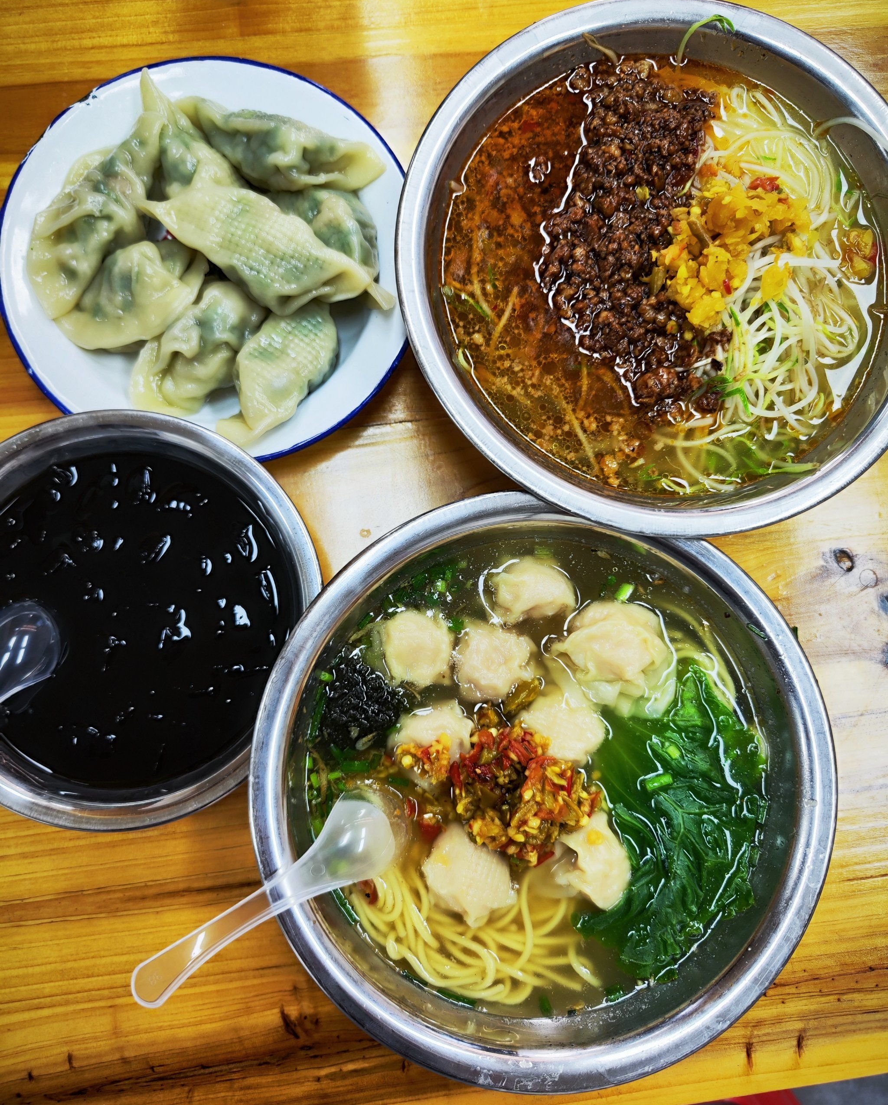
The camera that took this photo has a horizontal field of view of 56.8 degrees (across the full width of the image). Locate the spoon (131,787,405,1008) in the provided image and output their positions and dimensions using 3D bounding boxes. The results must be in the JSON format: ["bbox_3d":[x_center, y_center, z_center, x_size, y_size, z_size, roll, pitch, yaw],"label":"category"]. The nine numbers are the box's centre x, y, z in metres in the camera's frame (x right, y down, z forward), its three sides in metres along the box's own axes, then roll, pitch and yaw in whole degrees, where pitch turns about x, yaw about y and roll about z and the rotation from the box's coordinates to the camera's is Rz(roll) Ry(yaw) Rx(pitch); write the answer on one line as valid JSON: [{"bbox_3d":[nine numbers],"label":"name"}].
[{"bbox_3d":[-0.064,0.135,0.324,0.118,0.030,0.039,-26,86,-29],"label":"spoon"}]

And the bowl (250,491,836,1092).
[{"bbox_3d":[0.040,0.095,0.365,0.236,0.076,0.236,0,85,-2],"label":"bowl"}]

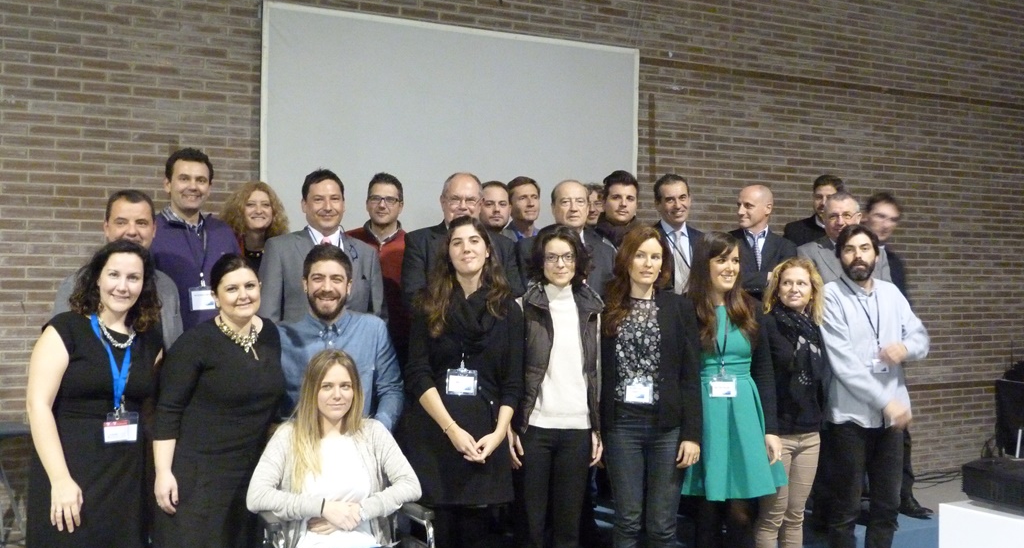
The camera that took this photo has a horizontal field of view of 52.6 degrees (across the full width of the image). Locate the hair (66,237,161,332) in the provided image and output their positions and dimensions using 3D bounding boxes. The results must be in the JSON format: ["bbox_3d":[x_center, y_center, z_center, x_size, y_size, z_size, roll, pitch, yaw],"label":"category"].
[{"bbox_3d":[-1.287,0.037,3.360,0.295,0.310,0.250,0,0,-27],"label":"hair"}]

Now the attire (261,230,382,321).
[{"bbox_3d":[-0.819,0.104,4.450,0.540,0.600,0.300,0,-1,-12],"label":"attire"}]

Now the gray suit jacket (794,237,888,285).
[{"bbox_3d":[1.665,0.183,5.200,0.520,0.740,0.300,0,0,19],"label":"gray suit jacket"}]

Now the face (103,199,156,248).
[{"bbox_3d":[-1.326,-0.162,3.600,0.180,0.225,0.170,0,0,-24],"label":"face"}]

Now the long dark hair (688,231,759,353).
[{"bbox_3d":[0.886,0.074,4.360,0.300,0.520,0.270,0,-1,-25],"label":"long dark hair"}]

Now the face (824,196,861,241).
[{"bbox_3d":[1.634,-0.274,5.120,0.175,0.225,0.180,0,-1,28],"label":"face"}]

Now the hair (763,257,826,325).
[{"bbox_3d":[1.233,0.072,4.520,0.270,0.290,0.250,0,-1,6],"label":"hair"}]

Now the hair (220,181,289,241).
[{"bbox_3d":[-1.186,-0.291,4.750,0.310,0.270,0.250,0,-1,-16],"label":"hair"}]

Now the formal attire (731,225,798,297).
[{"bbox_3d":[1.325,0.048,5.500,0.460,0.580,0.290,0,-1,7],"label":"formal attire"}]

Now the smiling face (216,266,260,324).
[{"bbox_3d":[-0.896,0.067,3.380,0.148,0.185,0.140,-5,-1,-27],"label":"smiling face"}]

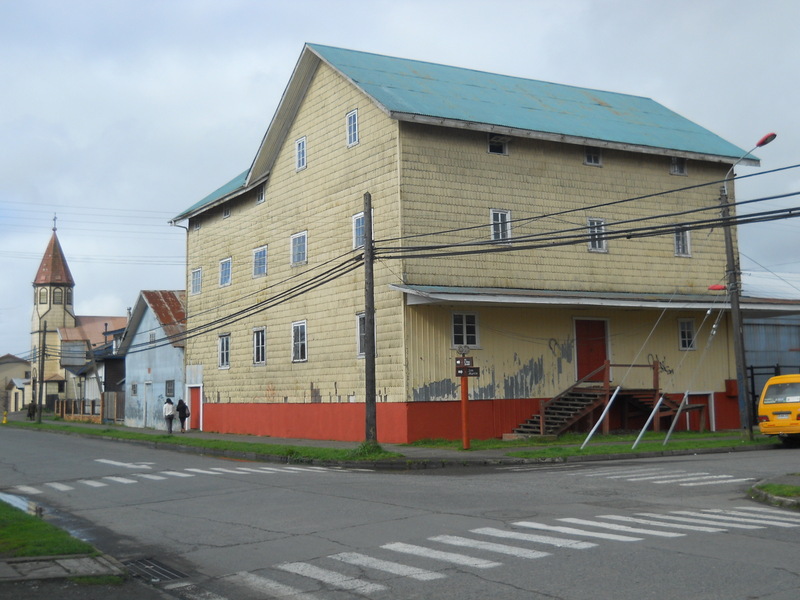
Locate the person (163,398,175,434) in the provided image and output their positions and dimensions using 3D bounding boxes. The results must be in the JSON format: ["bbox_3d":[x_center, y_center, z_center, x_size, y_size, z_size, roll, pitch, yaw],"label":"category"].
[{"bbox_3d":[-11.026,5.540,48.421,0.500,1.650,0.380,2,-6,-30],"label":"person"}]

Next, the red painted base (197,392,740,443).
[{"bbox_3d":[1.796,4.857,43.244,14.900,1.390,19.300,2,-6,-30],"label":"red painted base"}]

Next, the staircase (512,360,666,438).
[{"bbox_3d":[6.258,3.277,33.773,5.500,2.450,1.750,2,-6,-30],"label":"staircase"}]

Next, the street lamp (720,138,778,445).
[{"bbox_3d":[10.932,-0.343,30.764,0.550,9.150,2.100,2,-6,-30],"label":"street lamp"}]

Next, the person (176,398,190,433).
[{"bbox_3d":[-10.274,5.532,48.353,0.580,1.620,0.420,2,-6,-30],"label":"person"}]

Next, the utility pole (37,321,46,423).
[{"bbox_3d":[-25.839,5.218,73.677,0.320,7.410,0.320,4,-6,-30],"label":"utility pole"}]

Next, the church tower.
[{"bbox_3d":[-34.337,1.161,100.812,3.700,18.700,3.700,1,-6,-27],"label":"church tower"}]

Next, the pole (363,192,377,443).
[{"bbox_3d":[-0.919,0.556,30.358,0.320,7.629,0.320,-1,-5,0],"label":"pole"}]

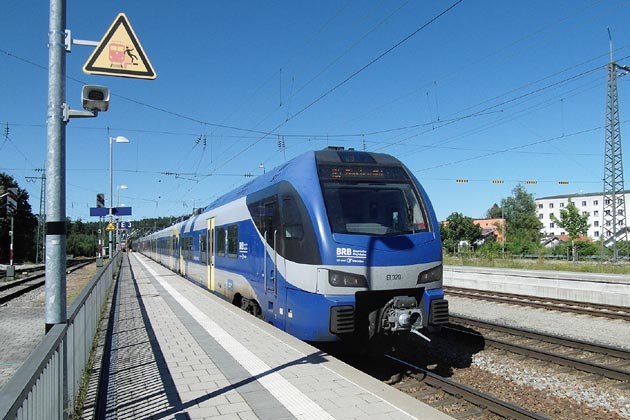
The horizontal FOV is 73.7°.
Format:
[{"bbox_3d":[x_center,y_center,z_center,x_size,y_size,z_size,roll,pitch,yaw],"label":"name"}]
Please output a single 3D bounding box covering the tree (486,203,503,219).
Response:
[{"bbox_3d":[38.700,4.000,90.000,4.600,11.000,4.600,2,-4,-26],"label":"tree"}]

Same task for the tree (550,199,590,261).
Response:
[{"bbox_3d":[26.200,2.100,43.000,4.100,6.500,4.100,2,-4,-26],"label":"tree"}]

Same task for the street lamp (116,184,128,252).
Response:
[{"bbox_3d":[-15.100,1.200,33.000,0.850,6.200,0.320,2,-4,-25],"label":"street lamp"}]

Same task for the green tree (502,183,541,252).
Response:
[{"bbox_3d":[29.600,1.600,60.000,5.700,10.500,5.700,2,-4,-26],"label":"green tree"}]

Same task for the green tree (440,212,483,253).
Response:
[{"bbox_3d":[21.200,3.600,62.000,6.300,6.400,6.000,2,-4,-26],"label":"green tree"}]

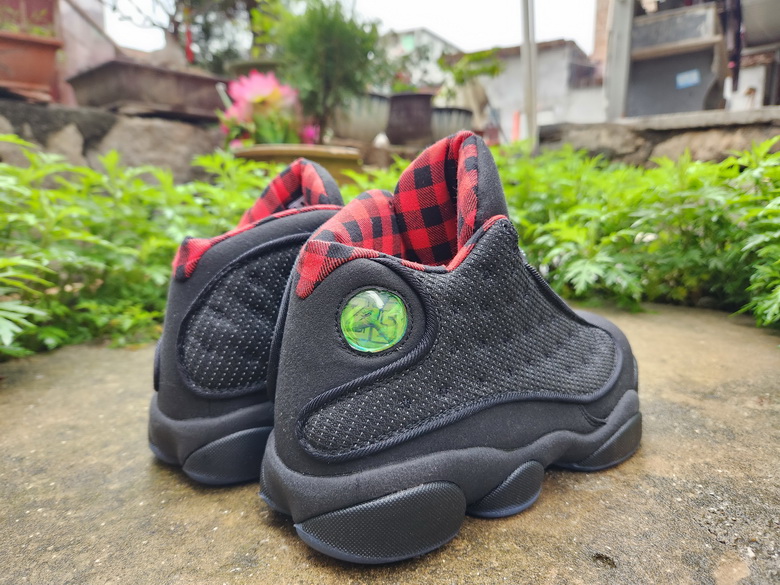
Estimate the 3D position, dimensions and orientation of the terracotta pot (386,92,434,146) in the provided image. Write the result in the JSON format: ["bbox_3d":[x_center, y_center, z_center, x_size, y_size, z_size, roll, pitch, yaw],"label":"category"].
[{"bbox_3d":[0.127,-1.065,3.200,0.280,0.310,0.280,0,9,0],"label":"terracotta pot"}]

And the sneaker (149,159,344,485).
[{"bbox_3d":[-0.034,0.002,0.396,0.292,0.188,0.107,-7,12,-35],"label":"sneaker"}]

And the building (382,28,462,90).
[{"bbox_3d":[1.850,-10.774,34.089,7.000,10.000,9.000,6,11,32],"label":"building"}]

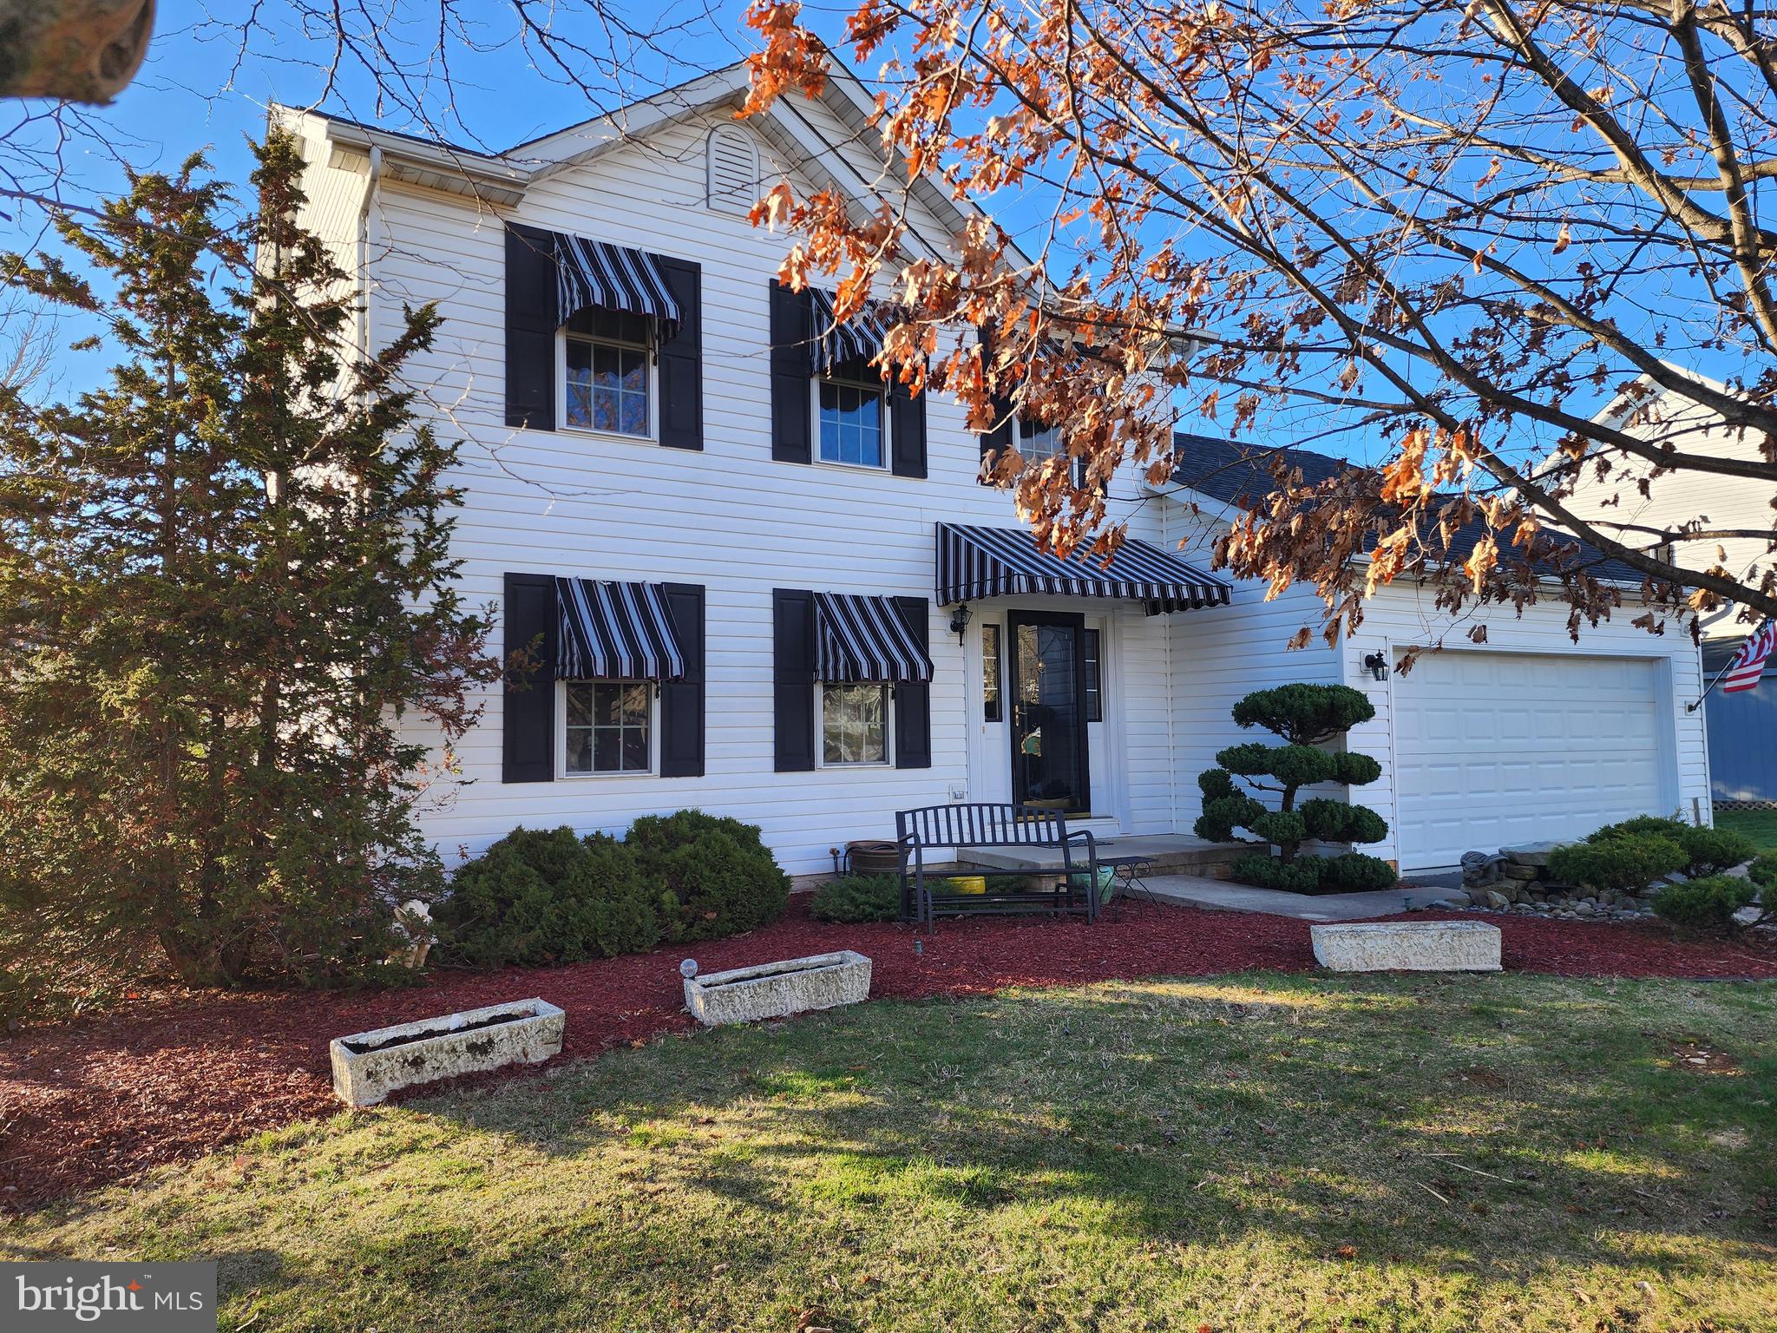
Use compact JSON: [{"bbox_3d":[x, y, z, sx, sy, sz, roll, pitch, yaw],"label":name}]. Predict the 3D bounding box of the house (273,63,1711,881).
[{"bbox_3d":[0.809,-1.698,14.545,14.700,7.780,10.600,1,-4,-32],"label":"house"}]

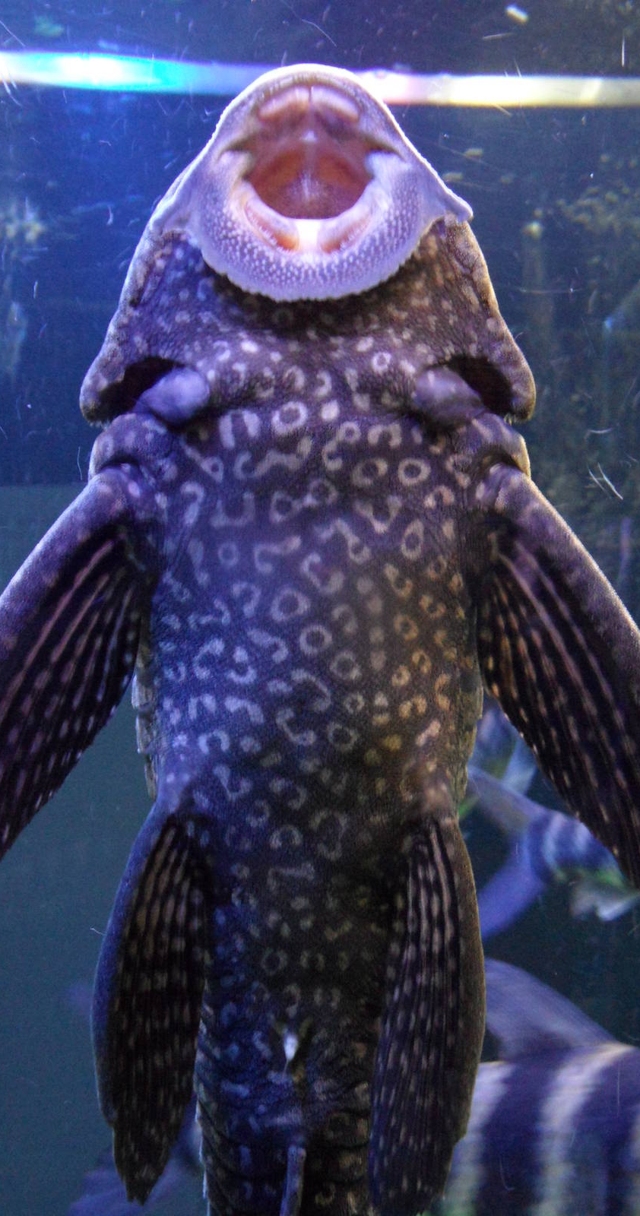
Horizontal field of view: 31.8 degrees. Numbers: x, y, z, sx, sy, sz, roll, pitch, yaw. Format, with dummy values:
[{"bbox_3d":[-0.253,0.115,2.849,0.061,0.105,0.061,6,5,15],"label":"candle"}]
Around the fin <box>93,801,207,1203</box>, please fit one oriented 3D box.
[{"bbox_3d":[-0.047,0.109,0.310,0.030,0.111,0.020,3,-4,0],"label":"fin"}]

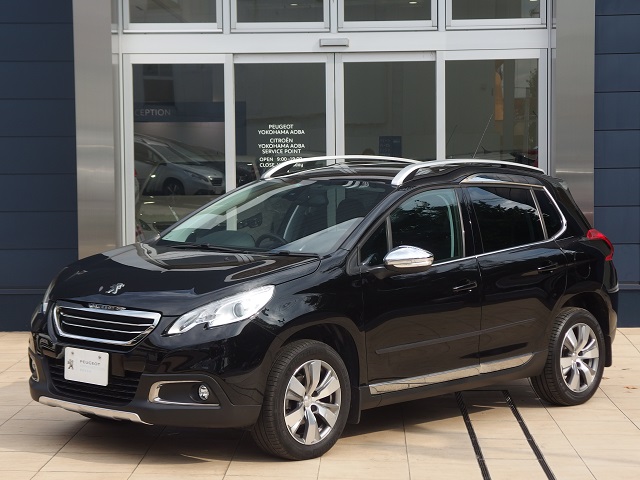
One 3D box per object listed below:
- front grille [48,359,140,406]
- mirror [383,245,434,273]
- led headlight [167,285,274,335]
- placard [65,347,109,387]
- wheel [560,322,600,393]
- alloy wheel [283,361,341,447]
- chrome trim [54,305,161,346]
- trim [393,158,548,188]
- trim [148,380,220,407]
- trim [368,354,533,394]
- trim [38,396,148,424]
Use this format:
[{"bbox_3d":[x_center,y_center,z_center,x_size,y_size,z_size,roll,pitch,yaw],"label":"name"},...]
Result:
[{"bbox_3d":[-1.171,0.740,8.046,0.700,0.190,0.100,3,4,41],"label":"front grille"},{"bbox_3d":[0.479,0.100,8.524,0.220,0.145,0.165,3,4,41],"label":"mirror"},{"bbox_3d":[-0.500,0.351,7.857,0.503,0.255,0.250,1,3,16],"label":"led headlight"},{"bbox_3d":[-1.181,0.644,7.982,0.330,0.167,0.018,3,2,41],"label":"placard"},{"bbox_3d":[1.585,0.742,10.003,0.180,0.445,0.445,3,4,41],"label":"wheel"},{"bbox_3d":[-0.085,0.832,8.116,0.155,0.441,0.441,3,4,41],"label":"alloy wheel"},{"bbox_3d":[-1.118,0.434,8.040,0.800,0.170,0.110,3,4,41],"label":"chrome trim"},{"bbox_3d":[0.922,-0.408,9.497,0.080,0.155,1.520,3,4,41],"label":"trim"},{"bbox_3d":[-0.672,0.751,7.757,0.355,0.125,0.100,1,3,9],"label":"trim"},{"bbox_3d":[0.767,0.752,8.913,0.035,0.085,1.540,3,4,41],"label":"trim"},{"bbox_3d":[-1.179,0.862,8.037,0.850,0.080,0.110,3,4,41],"label":"trim"}]

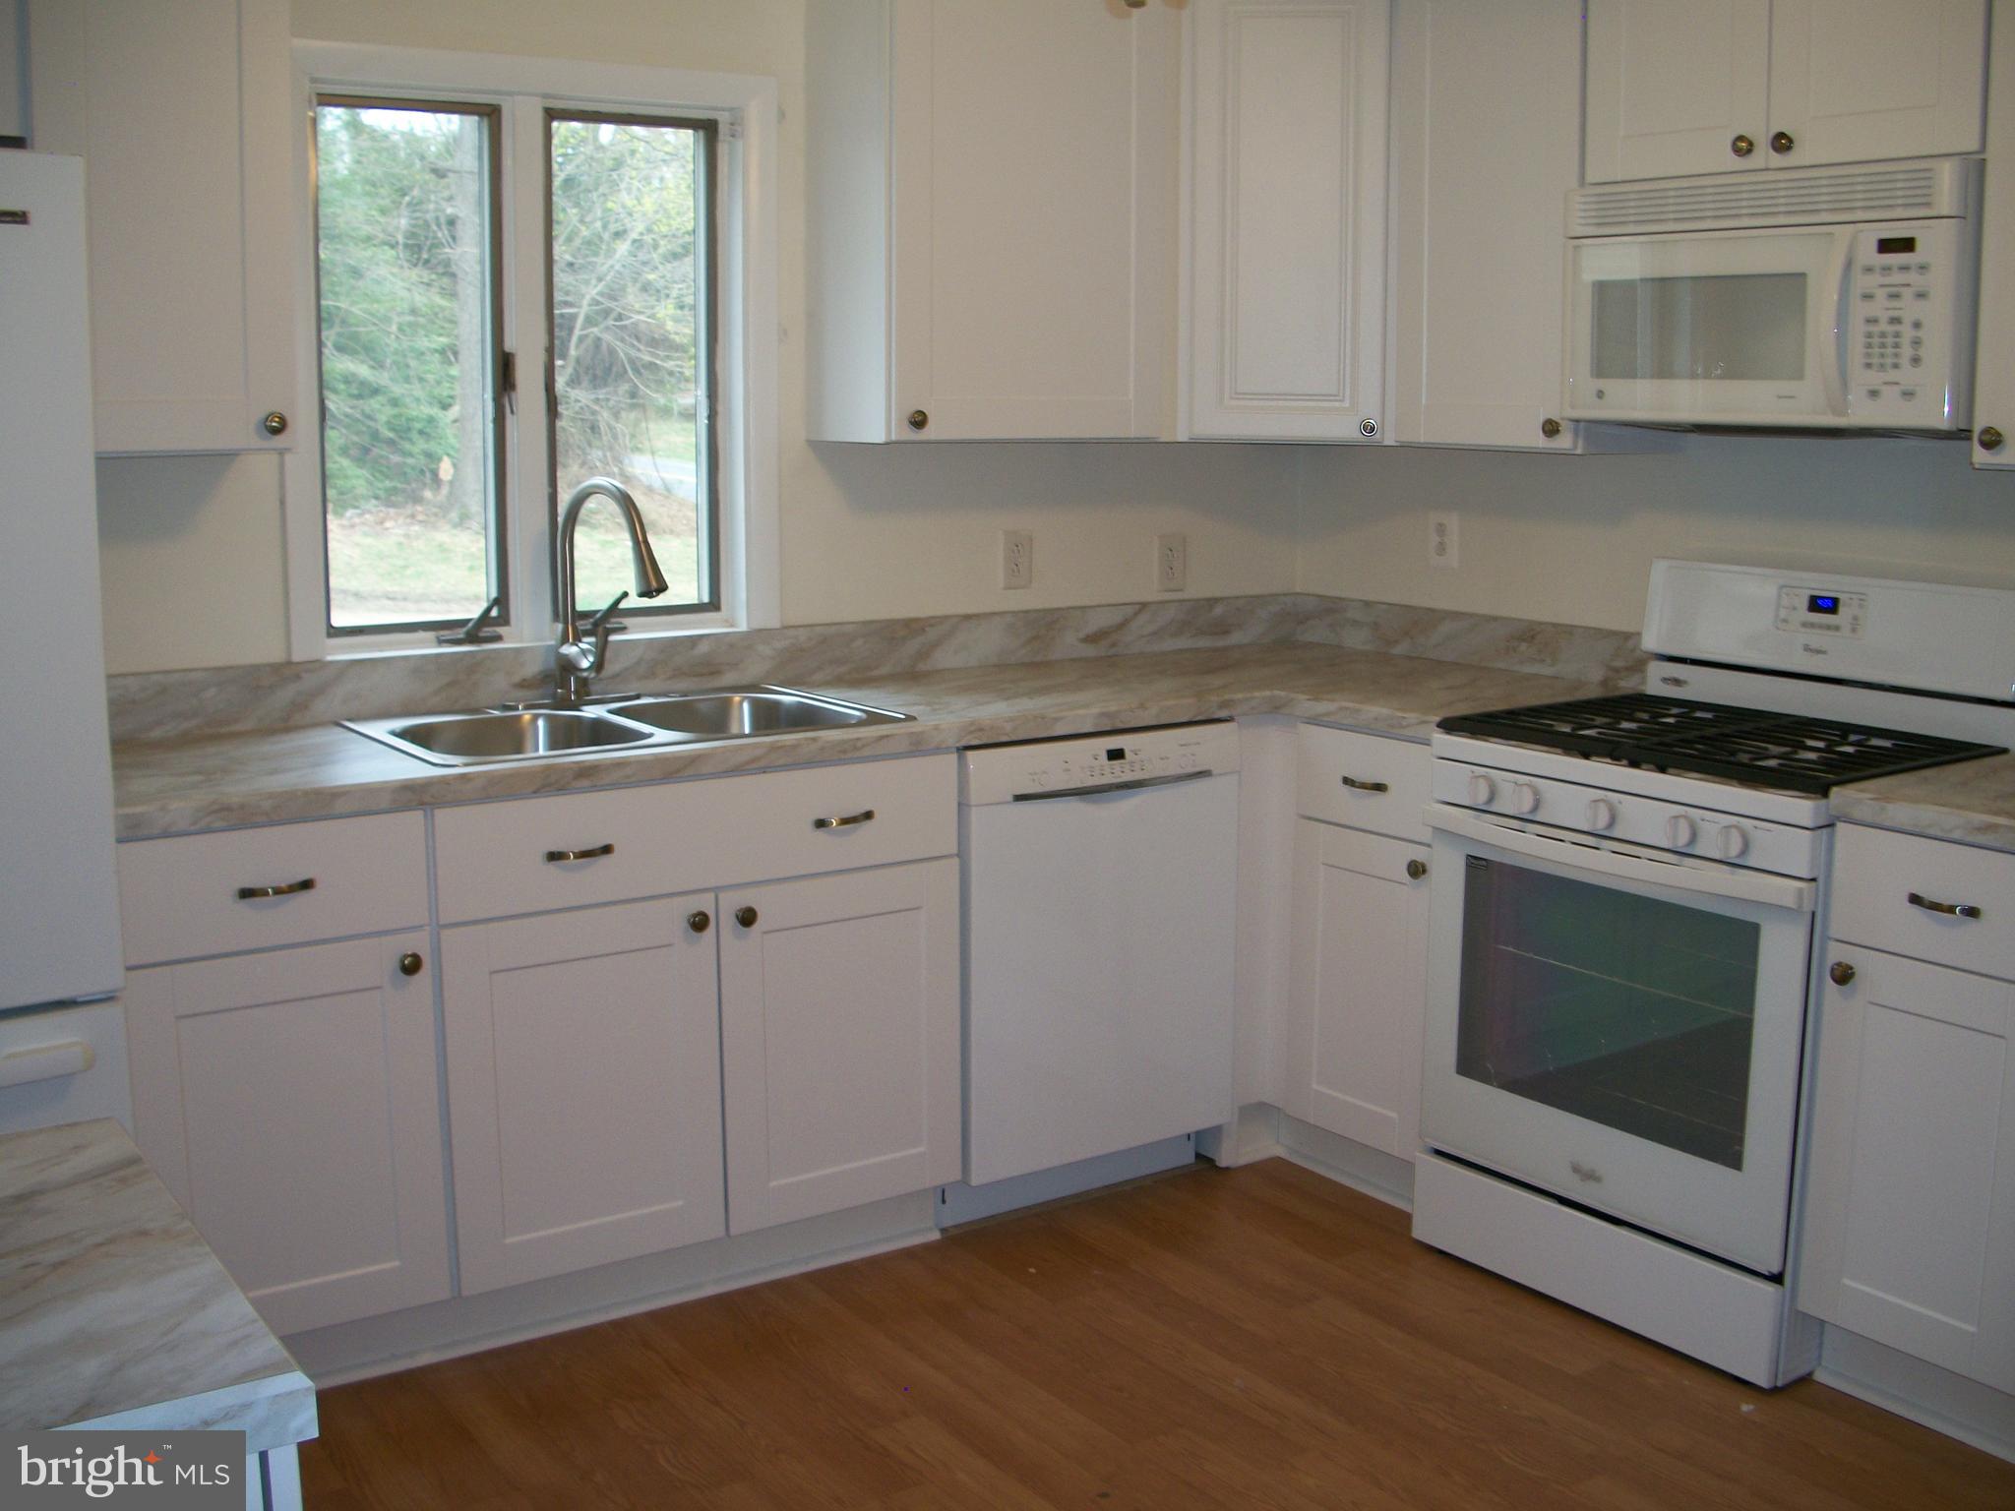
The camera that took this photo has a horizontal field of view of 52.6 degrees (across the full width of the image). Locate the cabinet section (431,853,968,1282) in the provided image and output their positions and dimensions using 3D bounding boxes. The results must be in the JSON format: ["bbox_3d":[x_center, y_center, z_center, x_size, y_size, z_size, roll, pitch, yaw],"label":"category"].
[{"bbox_3d":[-0.627,0.457,3.507,0.912,0.578,0.600,-6,11,-34],"label":"cabinet section"}]

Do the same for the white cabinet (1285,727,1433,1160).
[{"bbox_3d":[0.882,0.307,3.793,0.600,0.755,0.378,-6,11,-34],"label":"white cabinet"}]

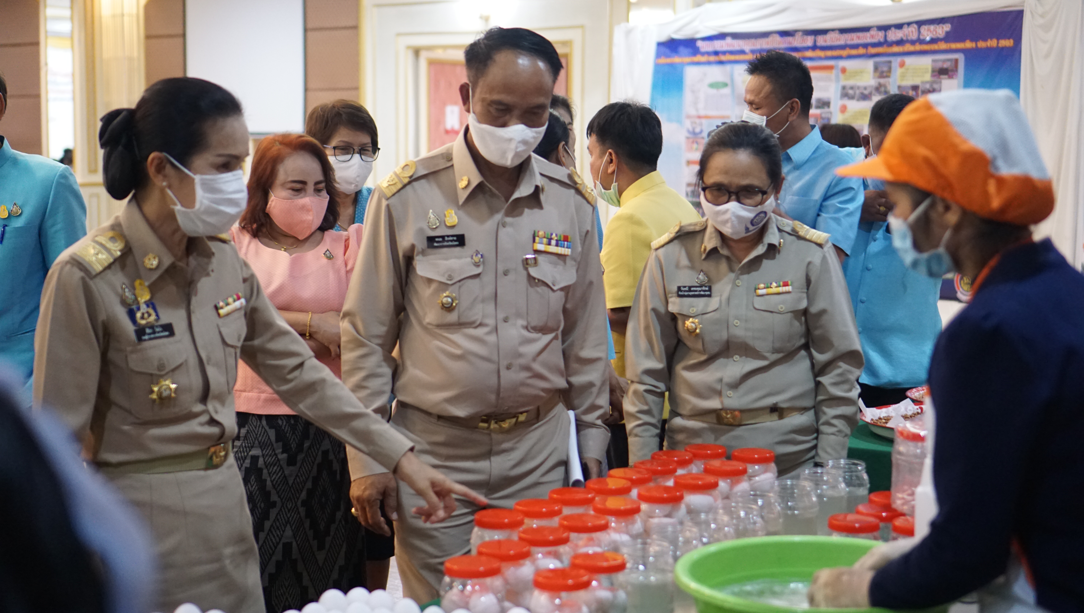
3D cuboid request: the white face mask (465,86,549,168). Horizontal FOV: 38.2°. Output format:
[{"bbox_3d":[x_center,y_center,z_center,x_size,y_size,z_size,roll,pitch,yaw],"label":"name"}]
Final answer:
[{"bbox_3d":[-0.064,-0.329,2.850,0.145,0.110,0.115,-1,29,-12],"label":"white face mask"}]

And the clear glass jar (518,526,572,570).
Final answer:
[{"bbox_3d":[0.004,0.459,2.679,0.098,0.145,0.098,0,6,0],"label":"clear glass jar"}]

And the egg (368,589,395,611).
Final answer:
[{"bbox_3d":[-0.260,0.485,2.534,0.043,0.056,0.043,0,6,0],"label":"egg"}]

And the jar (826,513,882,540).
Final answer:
[{"bbox_3d":[0.557,0.454,2.808,0.102,0.145,0.102,1,7,0],"label":"jar"}]

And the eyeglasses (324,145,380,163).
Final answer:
[{"bbox_3d":[-0.521,-0.417,4.191,0.140,0.043,0.142,-3,14,-28],"label":"eyeglasses"}]

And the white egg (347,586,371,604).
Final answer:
[{"bbox_3d":[-0.293,0.479,2.514,0.043,0.056,0.043,0,7,0],"label":"white egg"}]

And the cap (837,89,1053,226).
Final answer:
[{"bbox_3d":[0.551,-0.208,2.120,0.285,0.172,0.185,10,10,19],"label":"cap"}]

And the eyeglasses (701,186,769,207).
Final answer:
[{"bbox_3d":[0.414,-0.257,3.340,0.137,0.045,0.140,4,22,6],"label":"eyeglasses"}]

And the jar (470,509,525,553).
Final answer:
[{"bbox_3d":[-0.076,0.445,2.795,0.098,0.145,0.098,0,6,0],"label":"jar"}]

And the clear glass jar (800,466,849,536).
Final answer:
[{"bbox_3d":[0.565,0.399,3.148,0.100,0.132,0.100,0,6,0],"label":"clear glass jar"}]

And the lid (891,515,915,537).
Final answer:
[{"bbox_3d":[0.672,0.394,2.800,0.090,0.016,0.090,1,7,0],"label":"lid"}]

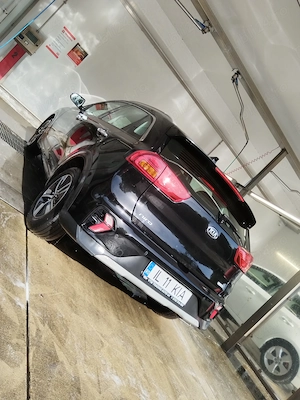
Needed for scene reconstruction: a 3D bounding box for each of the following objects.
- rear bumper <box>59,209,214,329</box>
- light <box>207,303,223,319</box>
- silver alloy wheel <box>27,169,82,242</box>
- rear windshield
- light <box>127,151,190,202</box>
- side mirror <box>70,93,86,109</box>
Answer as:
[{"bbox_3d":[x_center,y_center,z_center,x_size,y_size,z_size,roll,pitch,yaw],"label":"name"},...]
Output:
[{"bbox_3d":[0.042,0.610,2.427,1.760,0.380,0.400,44,3,-31],"label":"rear bumper"},{"bbox_3d":[0.552,0.994,2.732,0.160,0.160,0.110,44,3,-31],"label":"light"},{"bbox_3d":[-0.740,0.017,2.535,0.225,0.660,0.660,44,3,-31],"label":"silver alloy wheel"},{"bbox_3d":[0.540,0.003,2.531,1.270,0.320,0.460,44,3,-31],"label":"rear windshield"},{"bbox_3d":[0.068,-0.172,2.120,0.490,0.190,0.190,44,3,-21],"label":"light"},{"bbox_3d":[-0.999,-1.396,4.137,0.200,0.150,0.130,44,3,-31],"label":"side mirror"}]

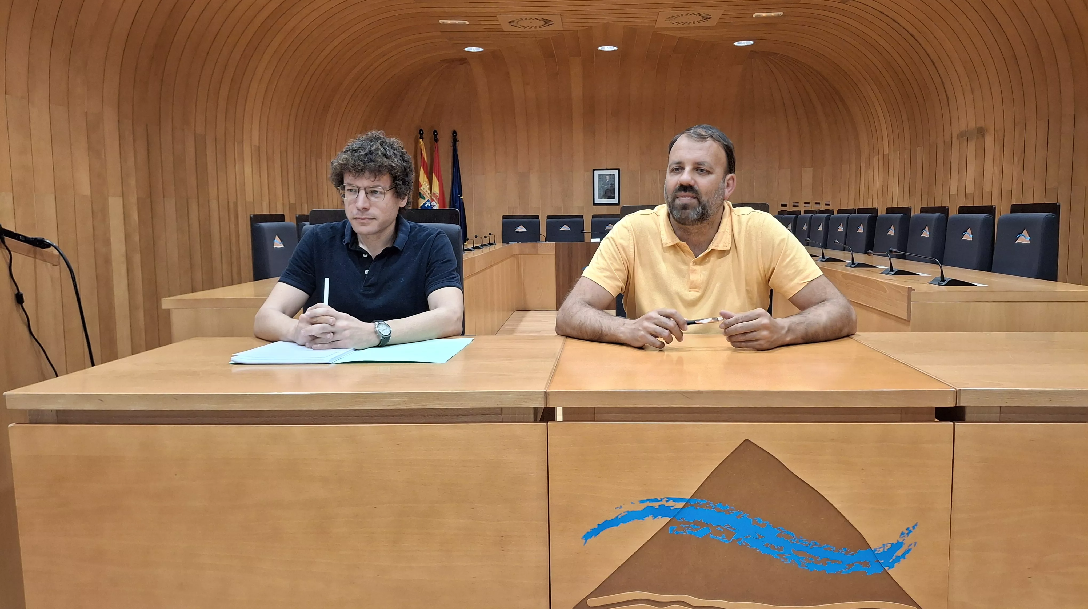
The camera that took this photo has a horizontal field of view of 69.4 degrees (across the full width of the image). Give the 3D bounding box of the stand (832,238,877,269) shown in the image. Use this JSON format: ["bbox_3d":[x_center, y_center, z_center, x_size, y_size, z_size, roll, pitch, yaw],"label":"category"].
[{"bbox_3d":[1.785,-0.295,4.498,0.257,0.163,0.120,-1,6,4],"label":"stand"}]

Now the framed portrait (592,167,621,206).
[{"bbox_3d":[0.894,-1.672,11.200,0.386,0.524,0.030,-1,6,4],"label":"framed portrait"}]

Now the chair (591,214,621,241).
[{"bbox_3d":[0.855,-0.591,10.001,0.490,1.080,0.580,-1,6,4],"label":"chair"}]

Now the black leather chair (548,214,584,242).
[{"bbox_3d":[0.282,-0.585,10.040,0.490,1.080,0.580,-1,6,4],"label":"black leather chair"}]

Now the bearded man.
[{"bbox_3d":[0.391,0.198,1.949,0.717,1.270,0.720,0,6,10],"label":"bearded man"}]

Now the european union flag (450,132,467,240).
[{"bbox_3d":[-1.222,-1.313,11.229,0.340,2.330,0.300,-1,6,4],"label":"european union flag"}]

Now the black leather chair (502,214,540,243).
[{"bbox_3d":[-0.307,-0.579,10.079,0.490,1.080,0.580,-1,6,4],"label":"black leather chair"}]

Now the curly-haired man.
[{"bbox_3d":[-0.467,0.201,2.026,0.541,1.280,0.720,-1,6,4],"label":"curly-haired man"}]

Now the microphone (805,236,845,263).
[{"bbox_3d":[1.836,-0.361,5.123,0.255,0.158,0.120,-1,6,4],"label":"microphone"}]

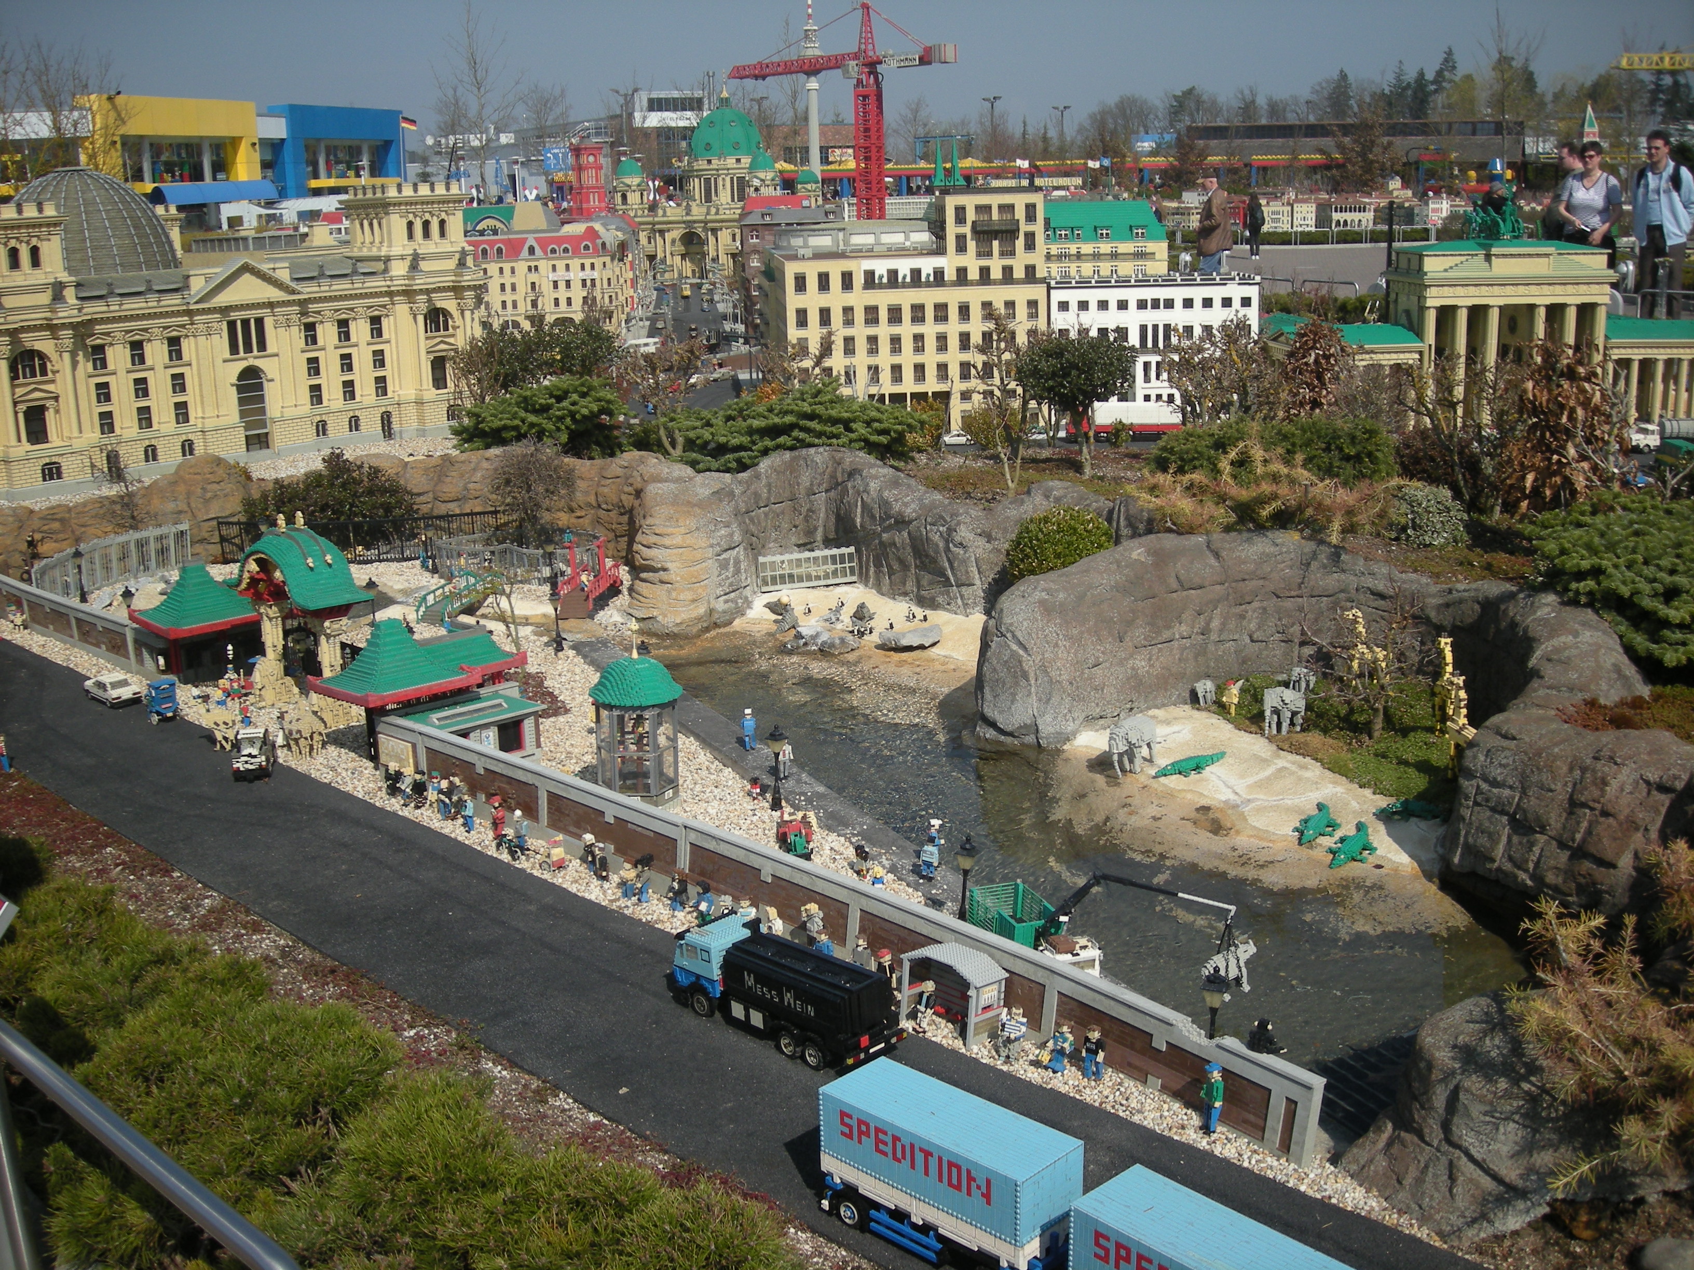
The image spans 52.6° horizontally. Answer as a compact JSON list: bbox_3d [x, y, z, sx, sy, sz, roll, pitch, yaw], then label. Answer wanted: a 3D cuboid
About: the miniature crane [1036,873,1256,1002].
[{"bbox_3d":[0.518,0.510,2.964,0.400,0.190,0.085,7,17,31],"label":"miniature crane"}]

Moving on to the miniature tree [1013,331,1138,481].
[{"bbox_3d":[1.011,-1.020,7.570,0.540,0.637,0.500,-1,15,0],"label":"miniature tree"}]

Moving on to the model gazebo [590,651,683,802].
[{"bbox_3d":[-0.495,0.205,4.027,0.220,0.363,0.205,-1,15,2],"label":"model gazebo"}]

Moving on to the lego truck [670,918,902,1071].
[{"bbox_3d":[-0.113,0.603,2.927,0.395,0.162,0.136,11,19,42],"label":"lego truck"}]

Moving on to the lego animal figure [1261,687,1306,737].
[{"bbox_3d":[1.116,0.189,4.356,0.080,0.122,0.130,8,18,34],"label":"lego animal figure"}]

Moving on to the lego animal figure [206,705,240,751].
[{"bbox_3d":[-1.679,0.251,4.591,0.118,0.110,0.038,12,19,42],"label":"lego animal figure"}]

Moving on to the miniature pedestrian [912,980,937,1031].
[{"bbox_3d":[0.130,0.631,2.923,0.045,0.096,0.038,7,17,30],"label":"miniature pedestrian"}]

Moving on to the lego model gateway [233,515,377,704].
[{"bbox_3d":[-1.521,-0.059,4.773,0.200,0.557,0.520,-15,20,-42],"label":"lego model gateway"}]

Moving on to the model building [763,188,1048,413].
[{"bbox_3d":[0.302,-1.867,9.729,1.400,1.280,1.100,-3,14,-7],"label":"model building"}]

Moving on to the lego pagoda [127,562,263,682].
[{"bbox_3d":[-2.056,-0.066,5.457,0.330,0.319,0.370,-13,18,-39],"label":"lego pagoda"}]

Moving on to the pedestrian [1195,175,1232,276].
[{"bbox_3d":[4.133,-4.343,19.422,0.420,1.770,0.500,-1,15,0],"label":"pedestrian"}]

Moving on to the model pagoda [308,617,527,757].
[{"bbox_3d":[-1.155,0.102,4.676,0.320,0.332,0.520,12,20,43],"label":"model pagoda"}]

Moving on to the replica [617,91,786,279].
[{"bbox_3d":[-1.918,-6.625,25.192,2.350,2.690,2.000,3,15,16],"label":"replica"}]

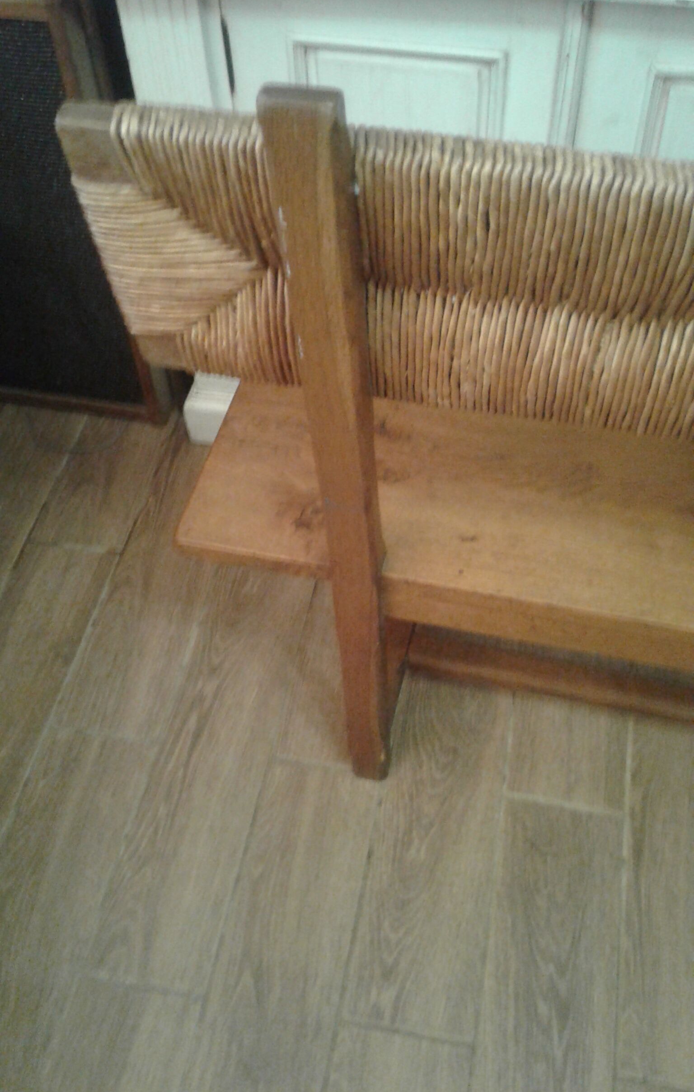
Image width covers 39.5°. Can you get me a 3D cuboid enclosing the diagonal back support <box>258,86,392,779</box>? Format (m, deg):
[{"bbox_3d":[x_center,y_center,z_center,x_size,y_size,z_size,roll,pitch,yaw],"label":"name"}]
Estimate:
[{"bbox_3d":[0.006,0.010,0.934,0.047,0.935,0.055,12,55,13],"label":"diagonal back support"}]

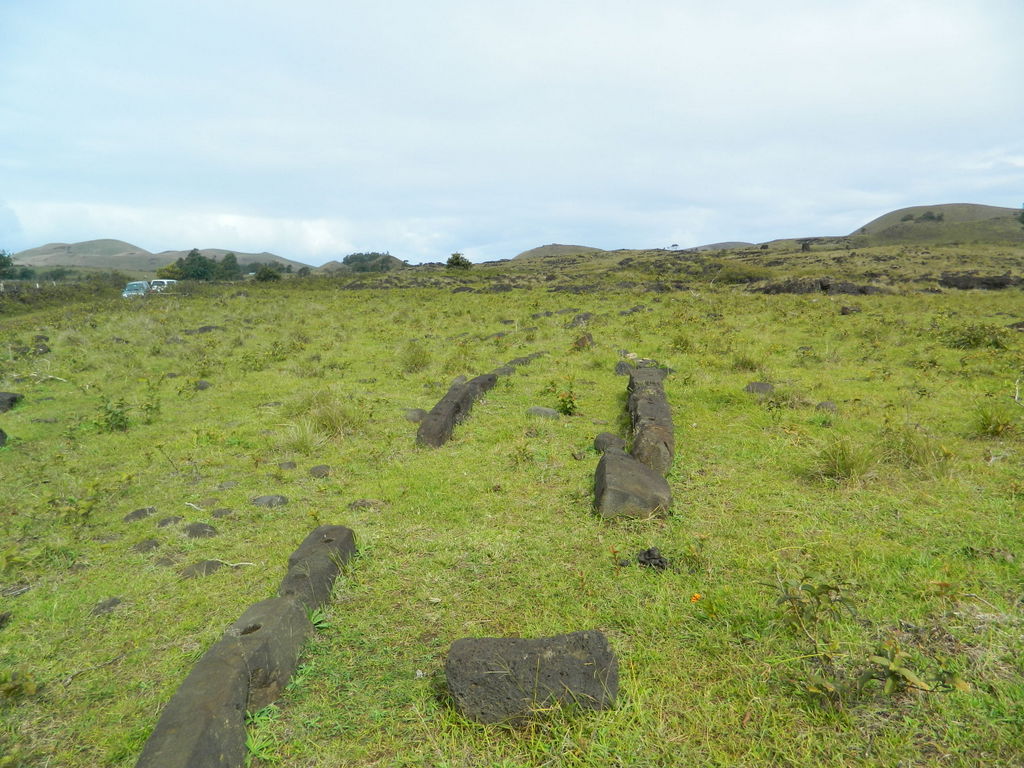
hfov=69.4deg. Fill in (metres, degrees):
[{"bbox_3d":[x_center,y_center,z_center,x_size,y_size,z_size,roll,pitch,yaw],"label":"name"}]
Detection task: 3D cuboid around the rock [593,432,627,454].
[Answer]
[{"bbox_3d":[0.804,0.540,6.036,0.240,0.210,0.230,0,9,0],"label":"rock"}]

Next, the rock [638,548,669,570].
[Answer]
[{"bbox_3d":[0.743,0.918,3.909,0.150,0.080,0.125,0,9,0],"label":"rock"}]

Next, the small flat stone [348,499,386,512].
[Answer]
[{"bbox_3d":[-0.947,0.795,4.844,0.239,0.060,0.167,-2,9,-11],"label":"small flat stone"}]

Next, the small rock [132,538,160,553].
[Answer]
[{"bbox_3d":[-2.002,0.887,4.050,0.150,0.060,0.110,-4,10,-26],"label":"small rock"}]

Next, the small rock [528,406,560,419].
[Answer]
[{"bbox_3d":[0.334,0.293,7.608,0.324,0.098,0.210,0,9,3],"label":"small rock"}]

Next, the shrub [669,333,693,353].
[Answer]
[{"bbox_3d":[3.178,-0.777,13.947,0.440,0.330,0.420,0,9,0],"label":"shrub"}]

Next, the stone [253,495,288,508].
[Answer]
[{"bbox_3d":[-1.574,0.763,4.800,0.215,0.060,0.150,-3,9,-18],"label":"stone"}]

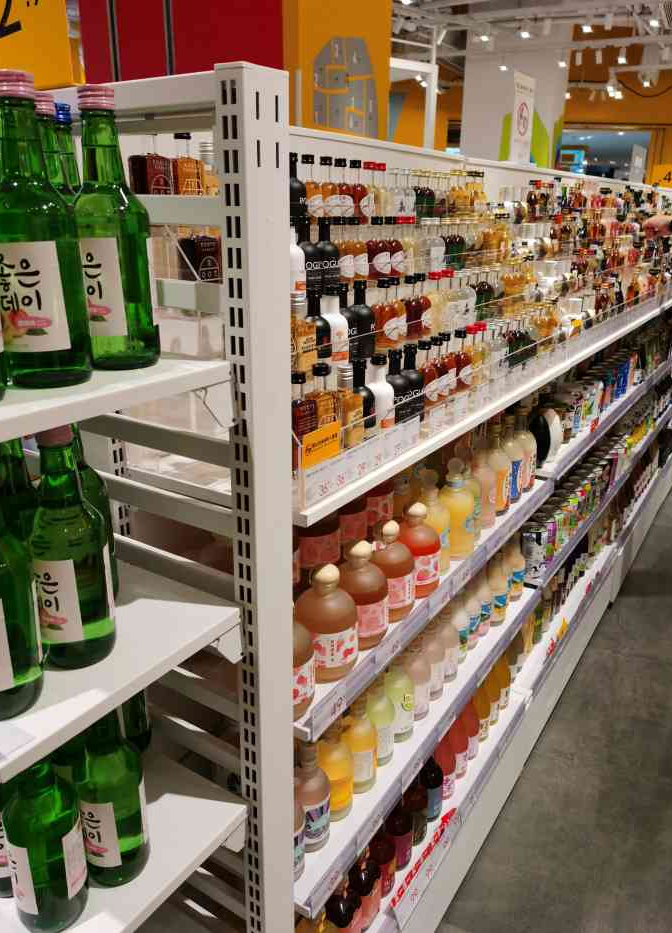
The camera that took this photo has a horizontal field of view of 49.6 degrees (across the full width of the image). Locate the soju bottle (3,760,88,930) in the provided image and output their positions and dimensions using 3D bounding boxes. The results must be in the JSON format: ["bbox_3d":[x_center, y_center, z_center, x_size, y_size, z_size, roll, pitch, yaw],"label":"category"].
[{"bbox_3d":[-0.272,0.327,0.671,0.065,0.215,0.065,13,23,30],"label":"soju bottle"}]

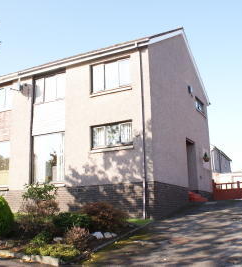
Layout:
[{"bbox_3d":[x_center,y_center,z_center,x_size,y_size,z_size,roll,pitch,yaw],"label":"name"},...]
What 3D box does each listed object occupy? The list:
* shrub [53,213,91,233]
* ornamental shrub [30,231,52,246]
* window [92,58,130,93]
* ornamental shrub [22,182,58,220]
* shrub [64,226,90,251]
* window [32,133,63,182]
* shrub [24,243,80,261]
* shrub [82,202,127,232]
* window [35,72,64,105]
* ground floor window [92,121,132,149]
[{"bbox_3d":[-1.417,2.549,9.547,1.111,0.555,0.900,1,-13,-8],"label":"shrub"},{"bbox_3d":[-1.923,2.509,7.966,0.510,0.371,0.500,2,-14,-13],"label":"ornamental shrub"},{"bbox_3d":[-0.407,-2.279,13.254,1.831,1.225,0.150,-8,-14,27],"label":"window"},{"bbox_3d":[-3.009,2.483,12.482,1.443,1.283,1.299,-8,-14,27],"label":"ornamental shrub"},{"bbox_3d":[-1.012,2.387,7.578,0.573,0.529,0.550,1,-13,-7],"label":"shrub"},{"bbox_3d":[-2.930,1.002,13.628,1.773,2.028,0.120,-8,-15,27],"label":"window"},{"bbox_3d":[-1.530,2.550,7.315,1.380,0.331,0.828,-8,-14,27],"label":"shrub"},{"bbox_3d":[-0.490,2.465,9.863,1.392,0.830,1.253,-8,-14,27],"label":"shrub"},{"bbox_3d":[-3.033,-1.920,14.342,1.756,1.168,0.120,-8,-15,27],"label":"window"},{"bbox_3d":[-0.322,0.078,12.431,1.757,0.879,0.120,-8,-15,27],"label":"ground floor window"}]

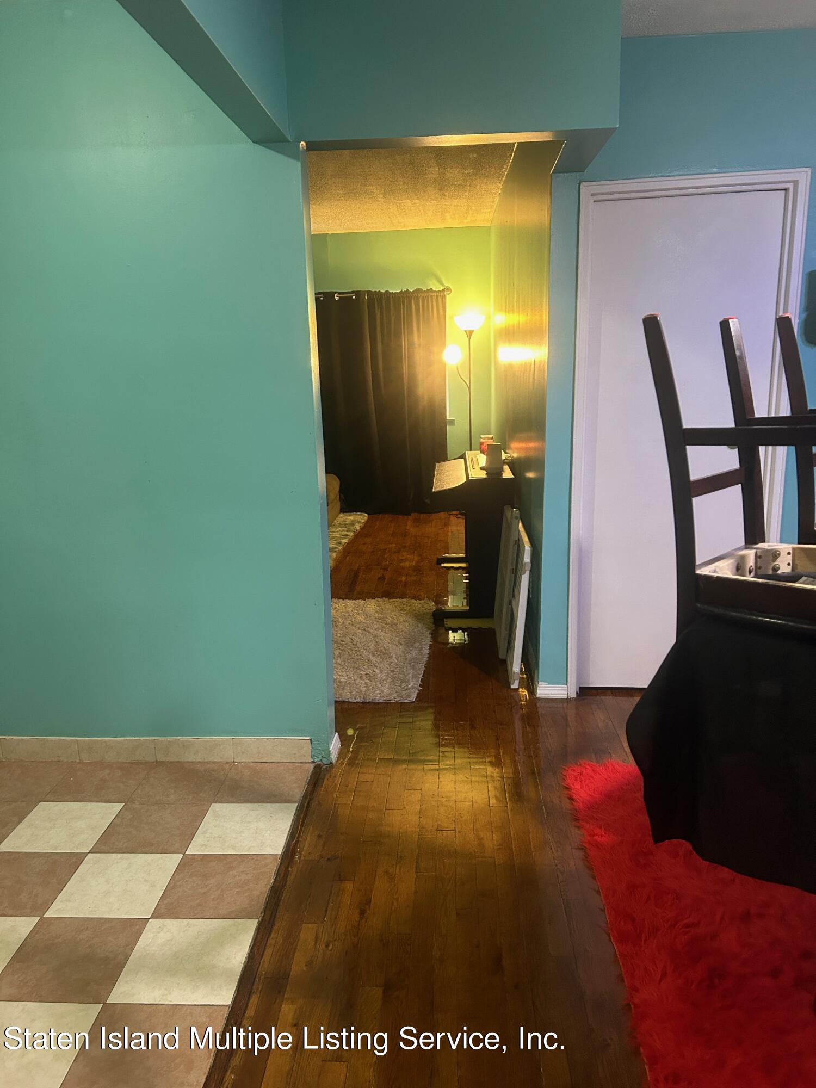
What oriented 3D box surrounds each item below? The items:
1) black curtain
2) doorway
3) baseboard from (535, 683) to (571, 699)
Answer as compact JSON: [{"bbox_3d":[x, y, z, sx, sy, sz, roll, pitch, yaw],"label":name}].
[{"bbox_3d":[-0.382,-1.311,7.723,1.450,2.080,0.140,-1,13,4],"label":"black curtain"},{"bbox_3d":[1.121,-0.369,3.400,0.845,2.130,0.130,0,13,5],"label":"doorway"},{"bbox_3d":[0.639,0.652,3.628,0.138,0.065,0.018,0,13,5],"label":"baseboard"}]

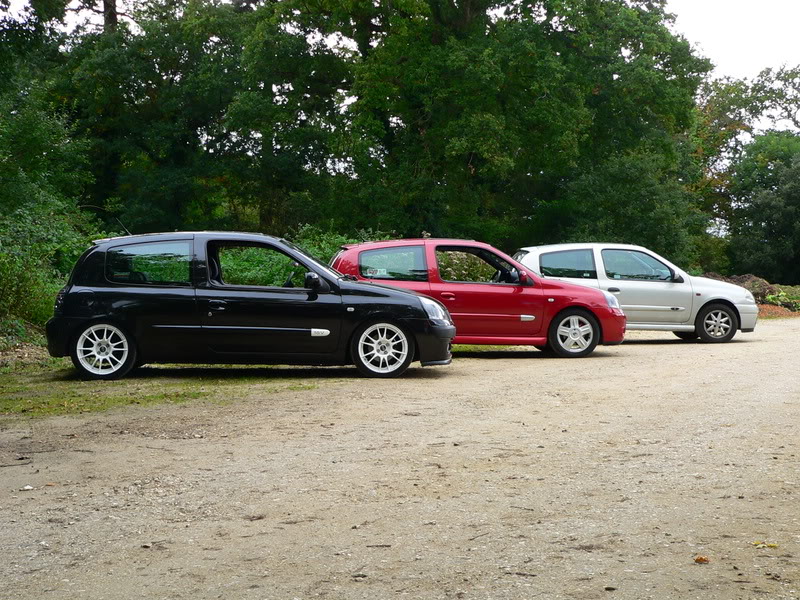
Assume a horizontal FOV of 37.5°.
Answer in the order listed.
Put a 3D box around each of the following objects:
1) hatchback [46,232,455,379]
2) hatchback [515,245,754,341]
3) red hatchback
[{"bbox_3d":[-1.339,0.021,11.303,3.825,1.365,1.660,0,1,-3],"label":"hatchback"},{"bbox_3d":[3.264,-0.106,17.144,3.795,1.415,1.660,0,1,0],"label":"hatchback"},{"bbox_3d":[0.863,-0.037,14.281,3.825,1.400,1.660,0,1,0],"label":"red hatchback"}]

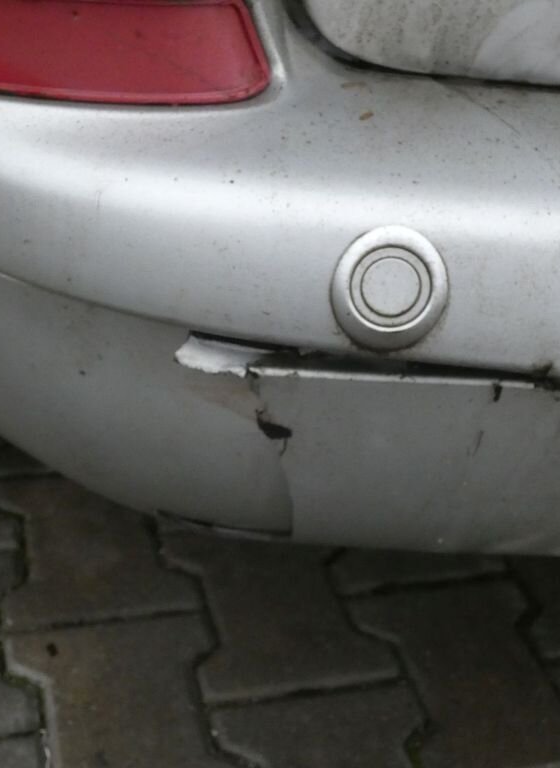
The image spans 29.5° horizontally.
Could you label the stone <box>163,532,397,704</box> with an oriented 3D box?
[{"bbox_3d":[-0.009,0.216,0.925,0.166,0.070,0.200,-3,33,-16],"label":"stone"}]

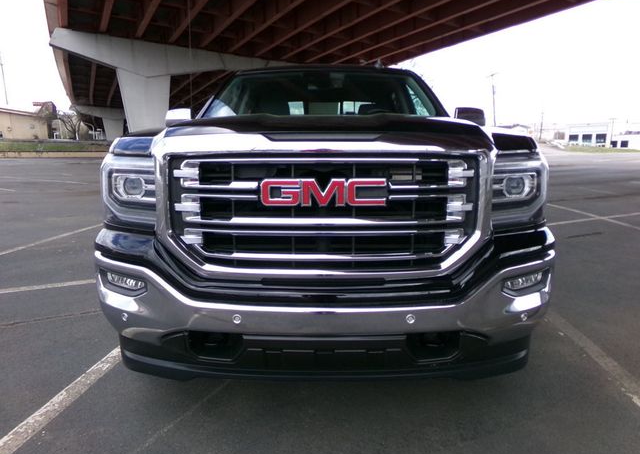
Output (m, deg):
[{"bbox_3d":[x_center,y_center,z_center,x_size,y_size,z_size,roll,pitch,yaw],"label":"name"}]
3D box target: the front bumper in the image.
[{"bbox_3d":[0.020,0.293,1.842,1.980,0.570,0.420,0,11,0],"label":"front bumper"}]

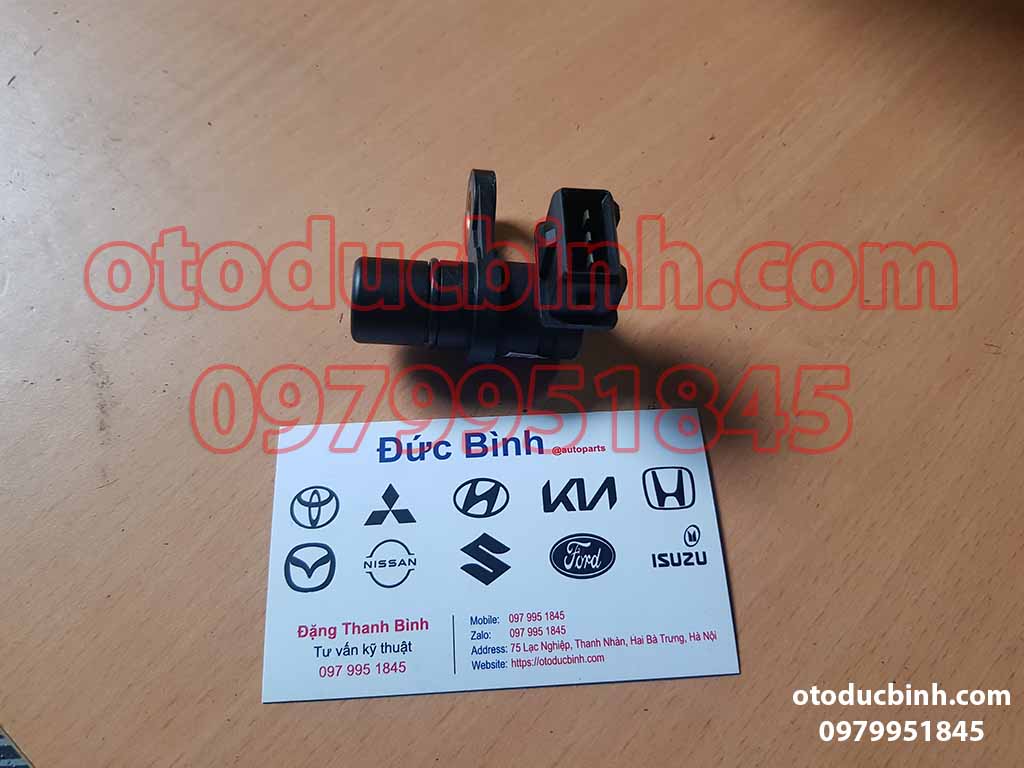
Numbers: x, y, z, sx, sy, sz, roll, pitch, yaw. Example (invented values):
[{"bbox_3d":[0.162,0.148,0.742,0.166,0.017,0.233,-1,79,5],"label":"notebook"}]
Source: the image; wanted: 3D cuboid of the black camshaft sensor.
[{"bbox_3d":[-0.007,-0.029,0.161,0.053,0.035,0.045,-1,67,-7],"label":"black camshaft sensor"}]

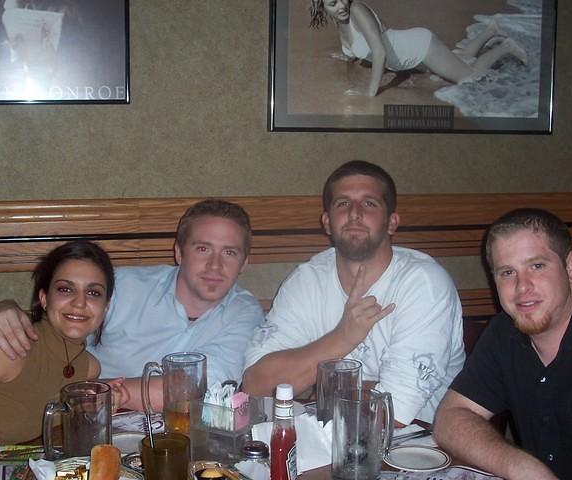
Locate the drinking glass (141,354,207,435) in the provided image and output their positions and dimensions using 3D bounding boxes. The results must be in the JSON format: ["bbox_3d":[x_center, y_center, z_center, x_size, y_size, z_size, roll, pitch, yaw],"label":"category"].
[{"bbox_3d":[-0.239,0.333,1.832,0.139,0.160,0.094,1,7,0],"label":"drinking glass"}]

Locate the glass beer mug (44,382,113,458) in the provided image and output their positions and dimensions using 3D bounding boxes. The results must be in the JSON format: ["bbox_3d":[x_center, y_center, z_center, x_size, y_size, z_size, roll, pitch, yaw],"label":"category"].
[{"bbox_3d":[-0.399,0.360,1.605,0.140,0.155,0.095,-3,7,-30],"label":"glass beer mug"}]

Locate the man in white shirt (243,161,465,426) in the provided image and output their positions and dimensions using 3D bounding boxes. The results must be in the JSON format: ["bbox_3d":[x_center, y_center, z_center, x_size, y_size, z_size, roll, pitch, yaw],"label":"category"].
[{"bbox_3d":[0.166,0.485,1.988,0.560,1.330,0.780,0,7,-8],"label":"man in white shirt"}]

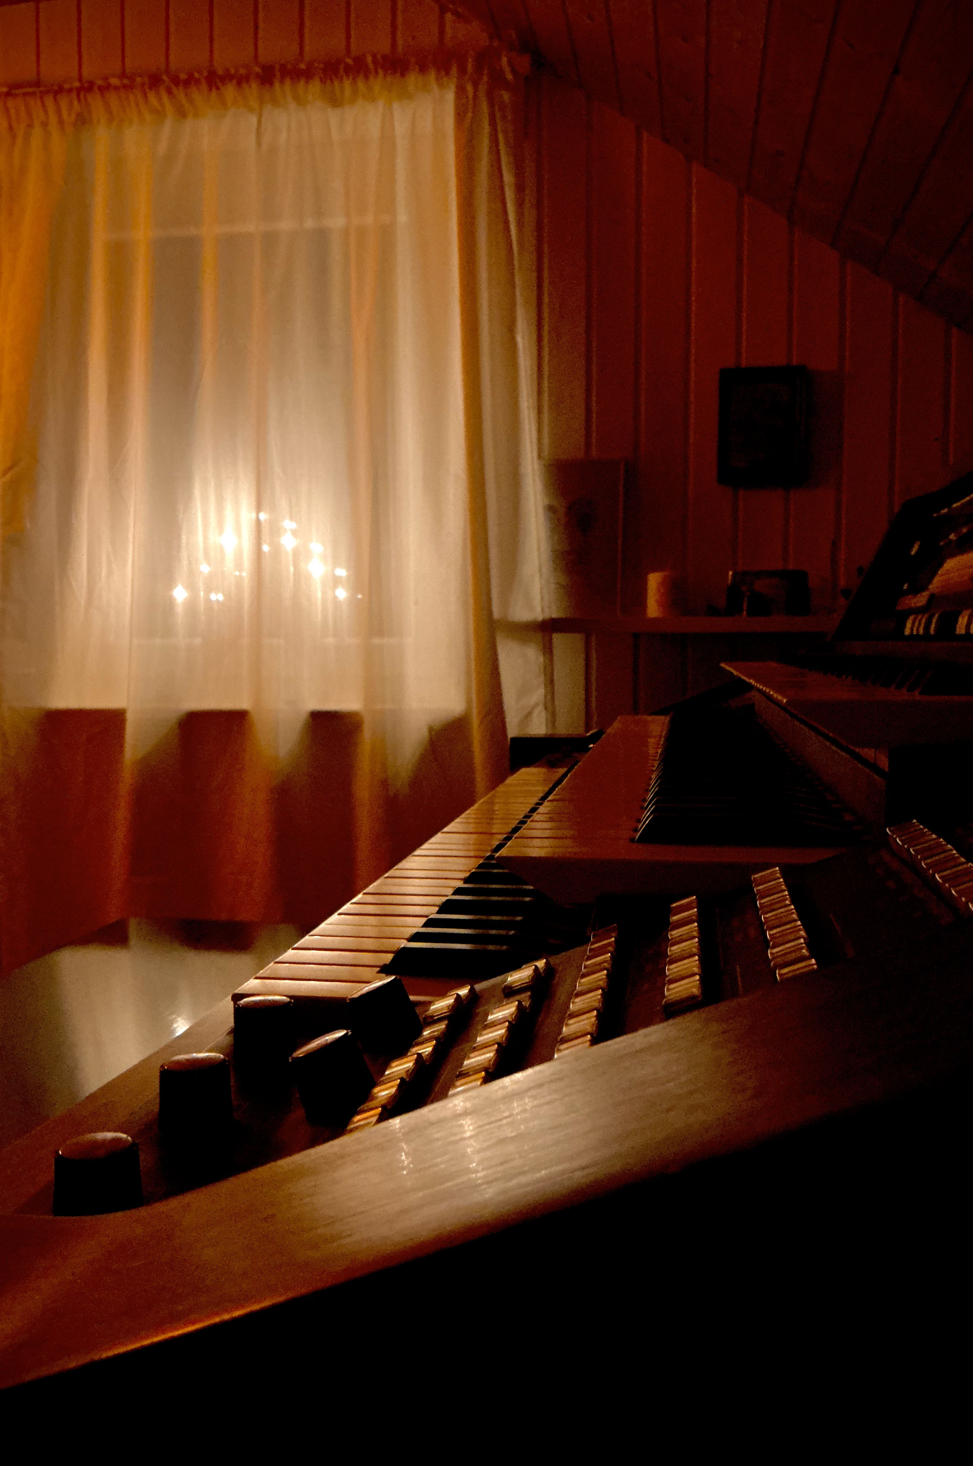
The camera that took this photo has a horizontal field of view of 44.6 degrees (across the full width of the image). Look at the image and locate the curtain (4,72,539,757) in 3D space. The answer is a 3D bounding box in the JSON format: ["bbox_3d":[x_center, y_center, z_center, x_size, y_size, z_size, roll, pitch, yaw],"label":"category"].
[{"bbox_3d":[-0.446,-0.494,2.361,1.110,1.598,0.150,1,4,9],"label":"curtain"}]

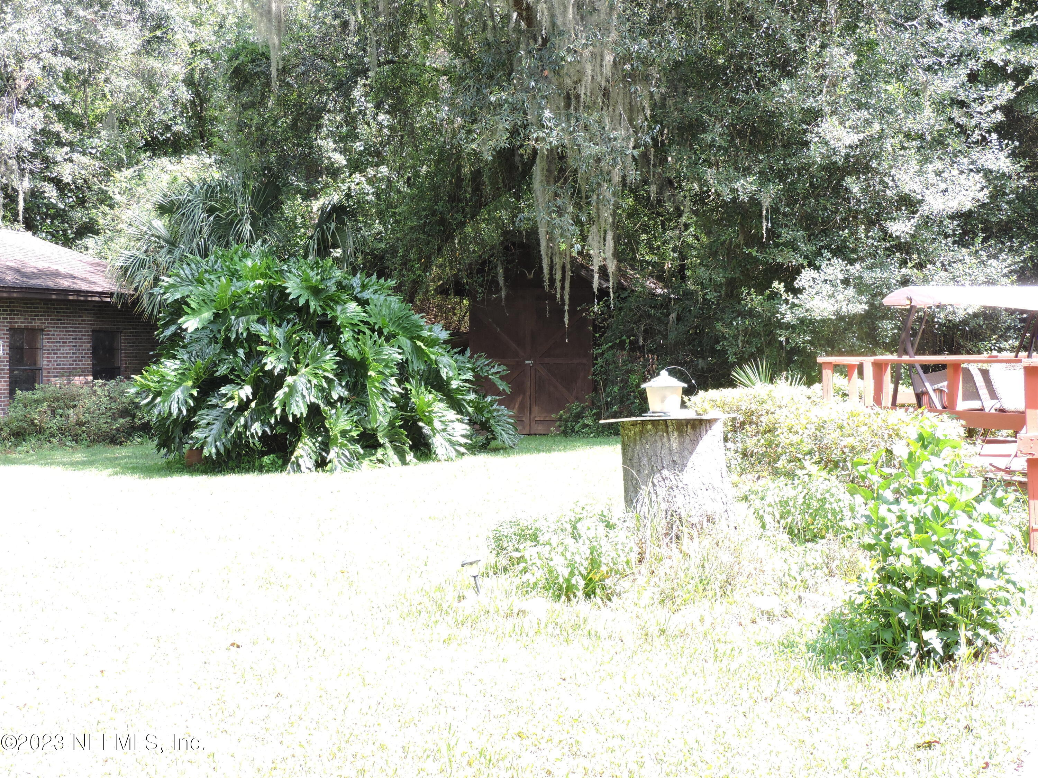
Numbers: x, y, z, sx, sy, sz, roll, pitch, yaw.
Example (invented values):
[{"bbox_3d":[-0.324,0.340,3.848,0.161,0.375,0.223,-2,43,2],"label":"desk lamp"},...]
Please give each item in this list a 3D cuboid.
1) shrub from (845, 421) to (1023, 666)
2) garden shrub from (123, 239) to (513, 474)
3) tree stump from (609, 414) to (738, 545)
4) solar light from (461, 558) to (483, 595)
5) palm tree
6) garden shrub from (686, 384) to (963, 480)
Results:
[{"bbox_3d":[2.121,0.767,8.521,0.900,1.200,0.850,0,1,0],"label":"shrub"},{"bbox_3d":[-2.663,-0.483,23.595,5.100,3.050,4.200,0,1,0],"label":"garden shrub"},{"bbox_3d":[1.276,0.757,13.572,0.980,1.000,0.920,0,1,0],"label":"tree stump"},{"bbox_3d":[-0.297,1.185,10.281,0.120,0.250,0.120,-15,1,0],"label":"solar light"},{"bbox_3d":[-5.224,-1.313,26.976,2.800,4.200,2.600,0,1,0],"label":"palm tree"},{"bbox_3d":[2.473,0.678,13.520,1.150,1.160,2.500,-1,2,-29],"label":"garden shrub"}]

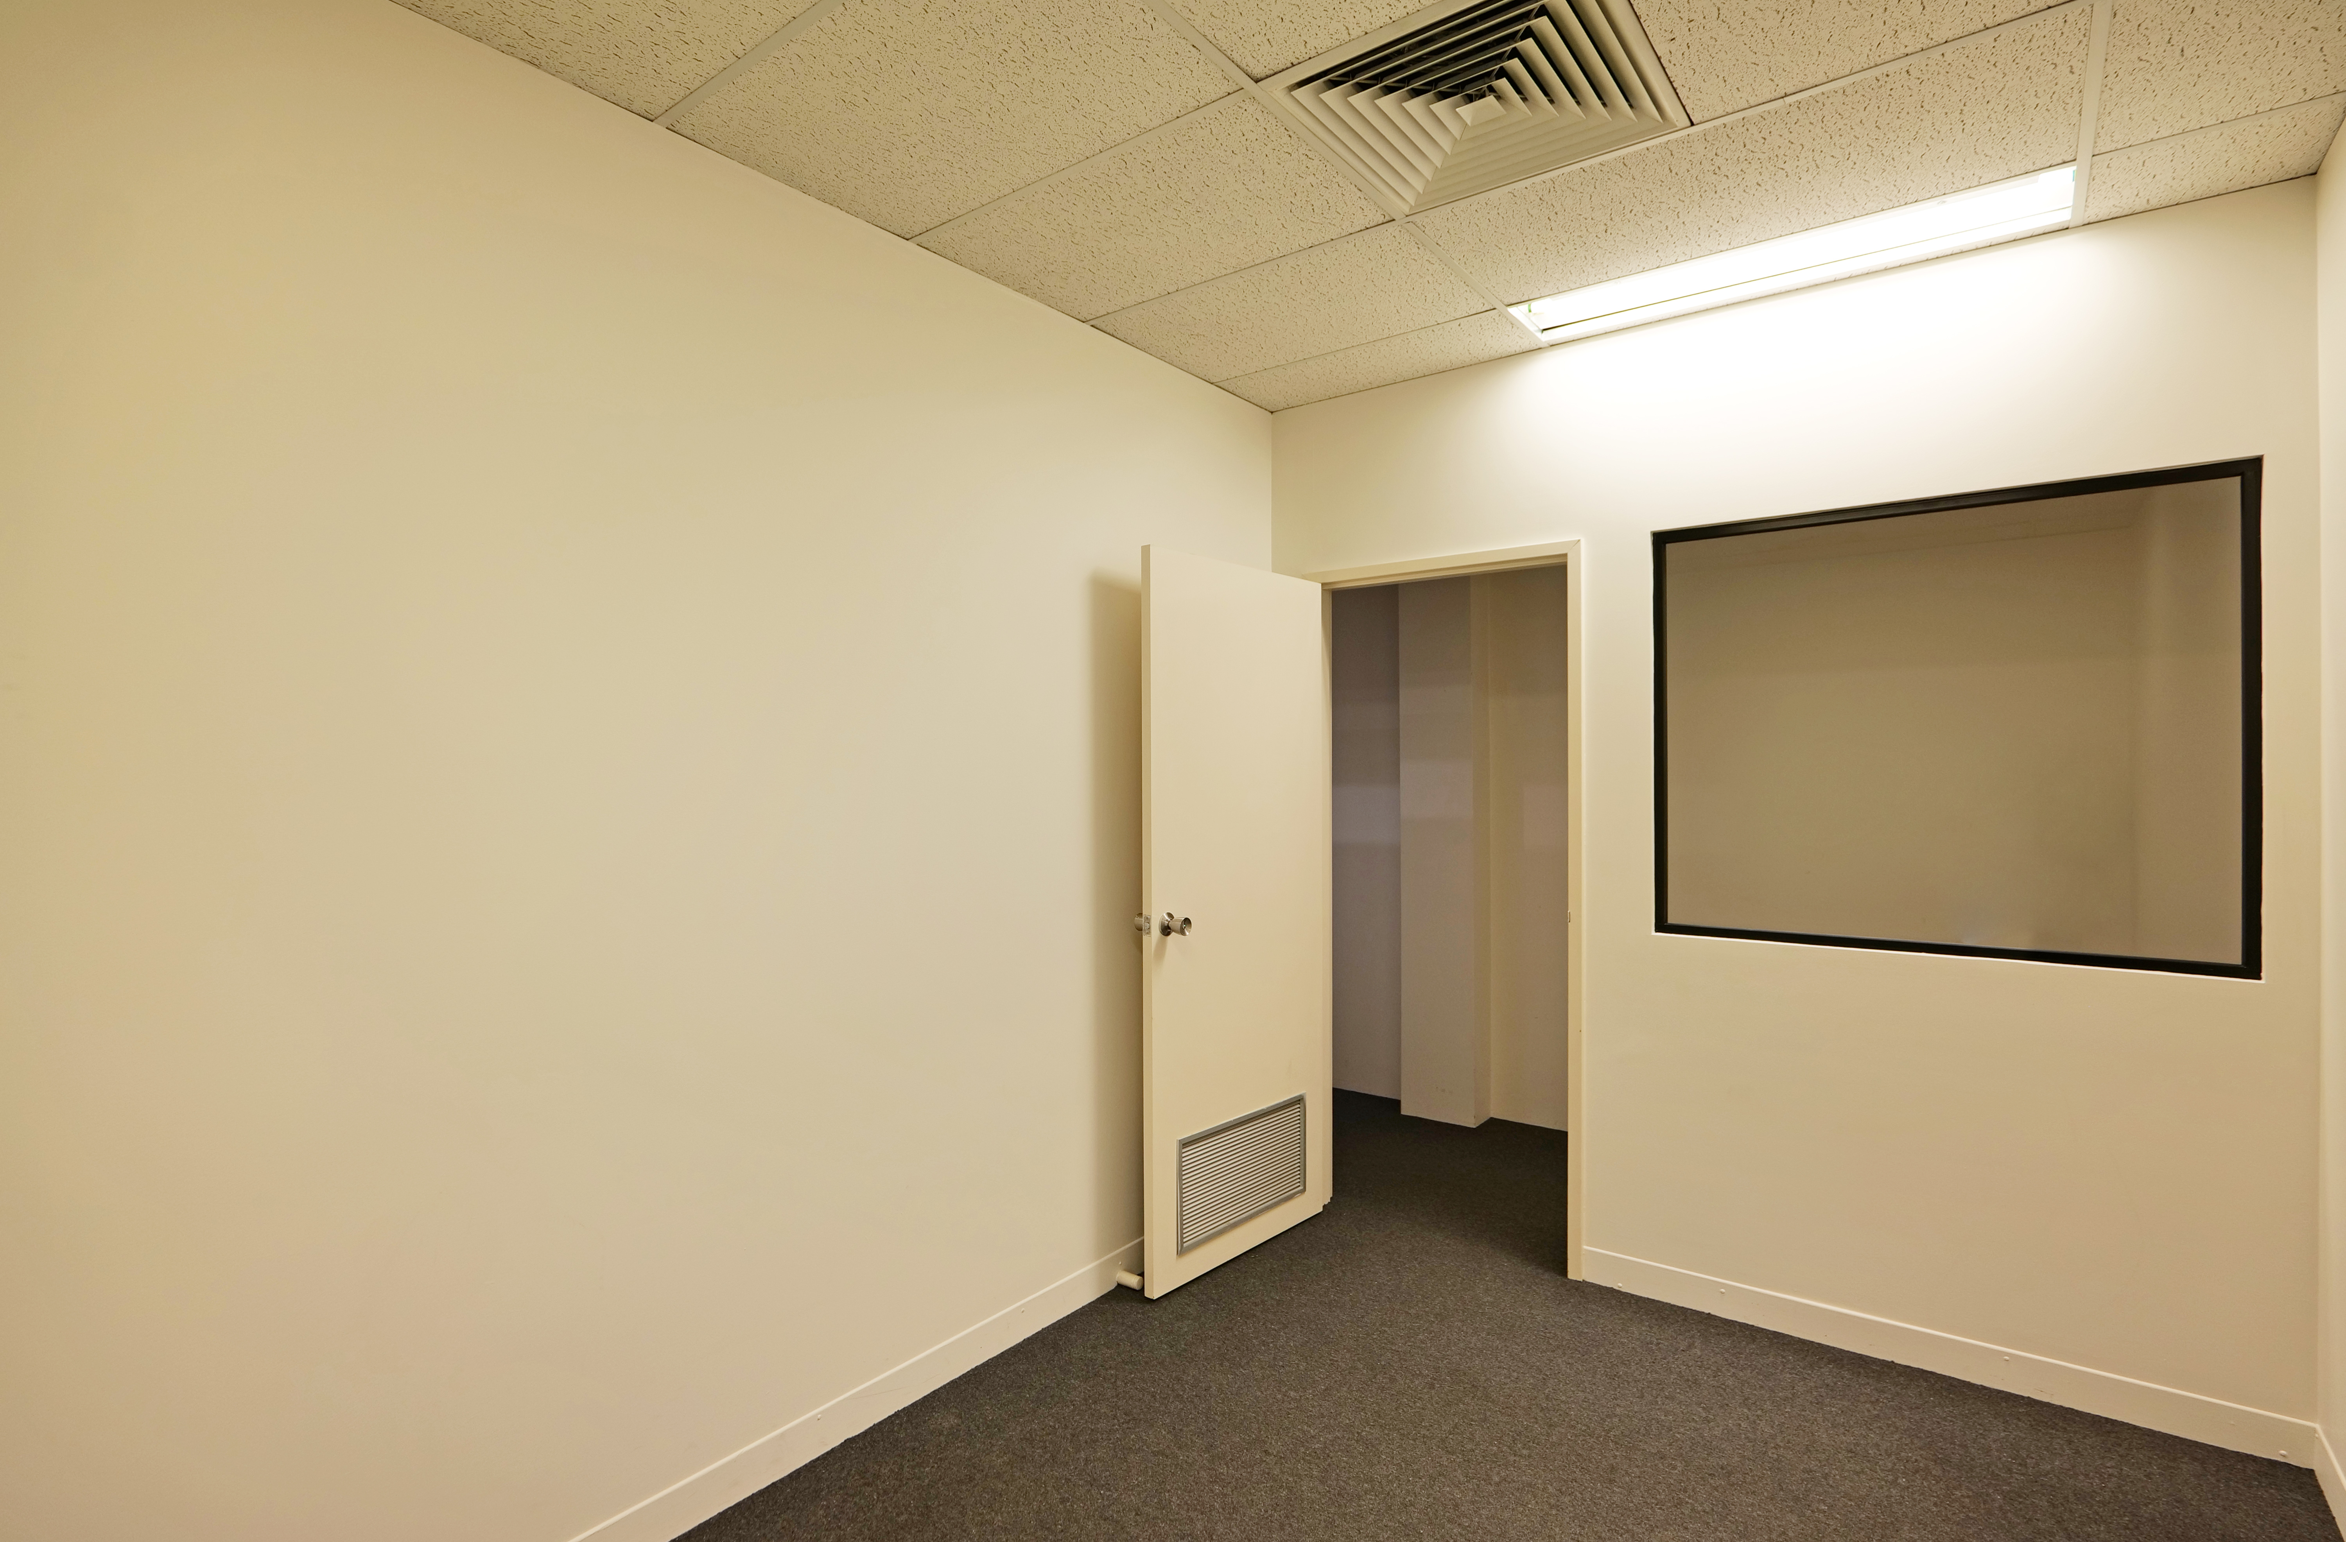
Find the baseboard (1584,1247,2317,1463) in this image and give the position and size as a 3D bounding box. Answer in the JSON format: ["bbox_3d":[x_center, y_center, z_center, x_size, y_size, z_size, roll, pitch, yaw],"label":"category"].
[{"bbox_3d":[1.813,1.435,2.632,1.490,0.098,0.015,0,0,36],"label":"baseboard"}]

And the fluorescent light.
[{"bbox_3d":[1.495,-1.280,2.623,1.180,0.070,0.340,0,0,36],"label":"fluorescent light"}]

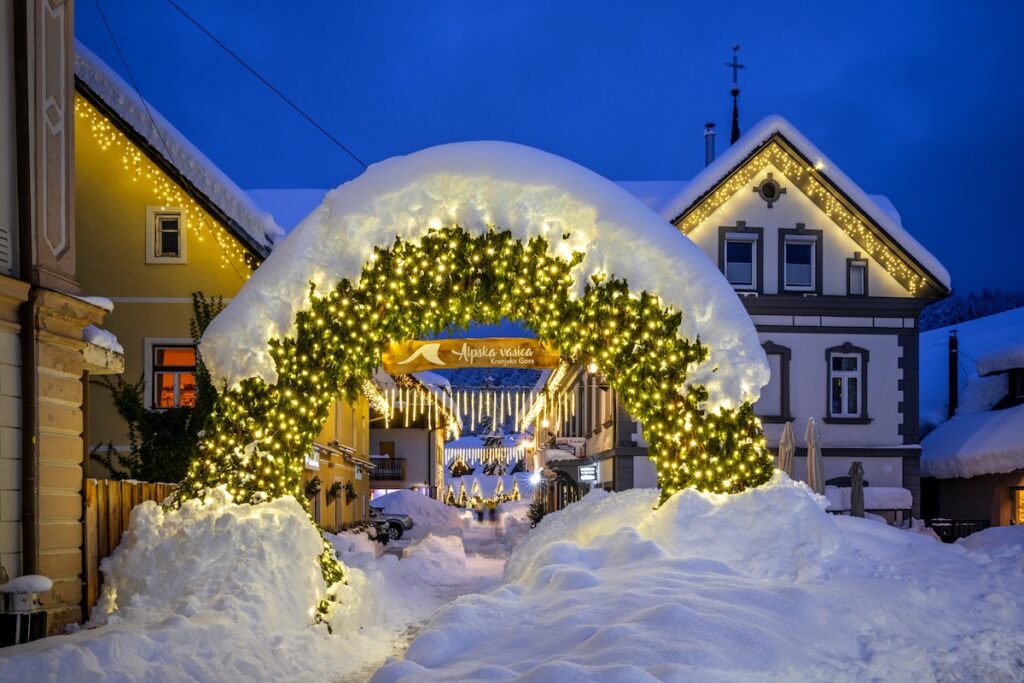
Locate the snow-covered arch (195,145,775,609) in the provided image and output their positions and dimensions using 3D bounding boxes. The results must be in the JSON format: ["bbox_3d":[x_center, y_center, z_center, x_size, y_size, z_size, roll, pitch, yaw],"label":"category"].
[{"bbox_3d":[-0.448,0.468,11.400,7.600,6.000,1.700,0,-6,-3],"label":"snow-covered arch"}]

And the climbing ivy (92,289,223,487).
[{"bbox_3d":[-7.289,1.154,17.900,3.150,4.400,0.400,0,-2,-2],"label":"climbing ivy"}]

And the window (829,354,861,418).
[{"bbox_3d":[9.755,1.318,25.000,0.930,1.900,0.200,0,-6,-3],"label":"window"}]

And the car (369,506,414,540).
[{"bbox_3d":[-6.741,8.180,39.000,4.600,1.750,1.850,-3,-7,25],"label":"car"}]

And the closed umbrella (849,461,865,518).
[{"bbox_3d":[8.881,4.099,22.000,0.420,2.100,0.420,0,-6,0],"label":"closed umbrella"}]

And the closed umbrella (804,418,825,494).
[{"bbox_3d":[6.451,3.007,18.200,0.430,2.750,0.430,0,-6,0],"label":"closed umbrella"}]

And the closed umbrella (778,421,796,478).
[{"bbox_3d":[6.392,3.248,19.800,0.420,2.750,0.420,0,-6,0],"label":"closed umbrella"}]

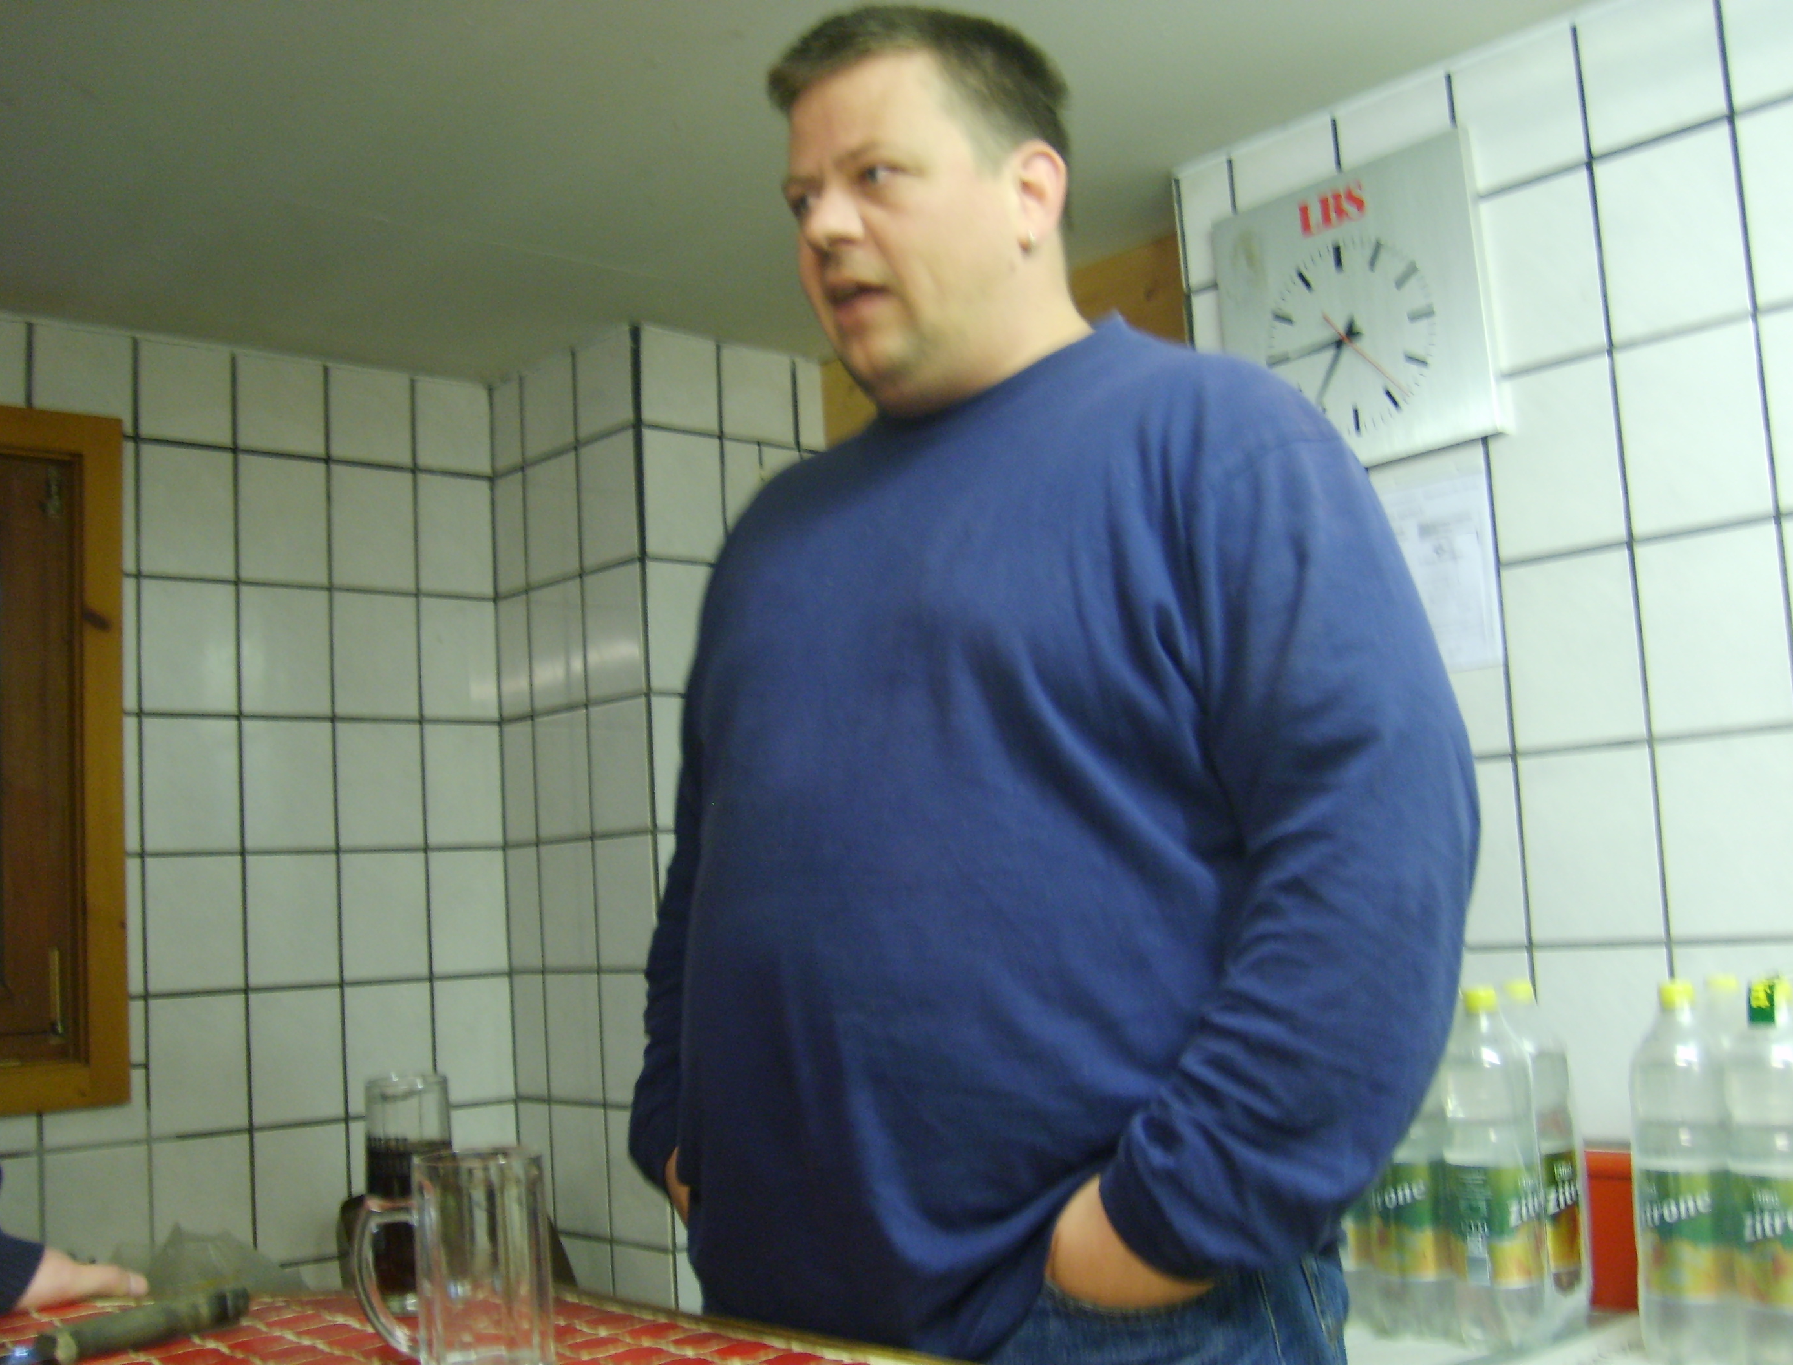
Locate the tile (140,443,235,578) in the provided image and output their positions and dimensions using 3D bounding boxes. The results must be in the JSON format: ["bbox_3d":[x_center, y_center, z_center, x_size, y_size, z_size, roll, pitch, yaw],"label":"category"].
[{"bbox_3d":[-1.040,-0.247,2.700,0.145,0.198,0.010,2,-9,-44],"label":"tile"}]

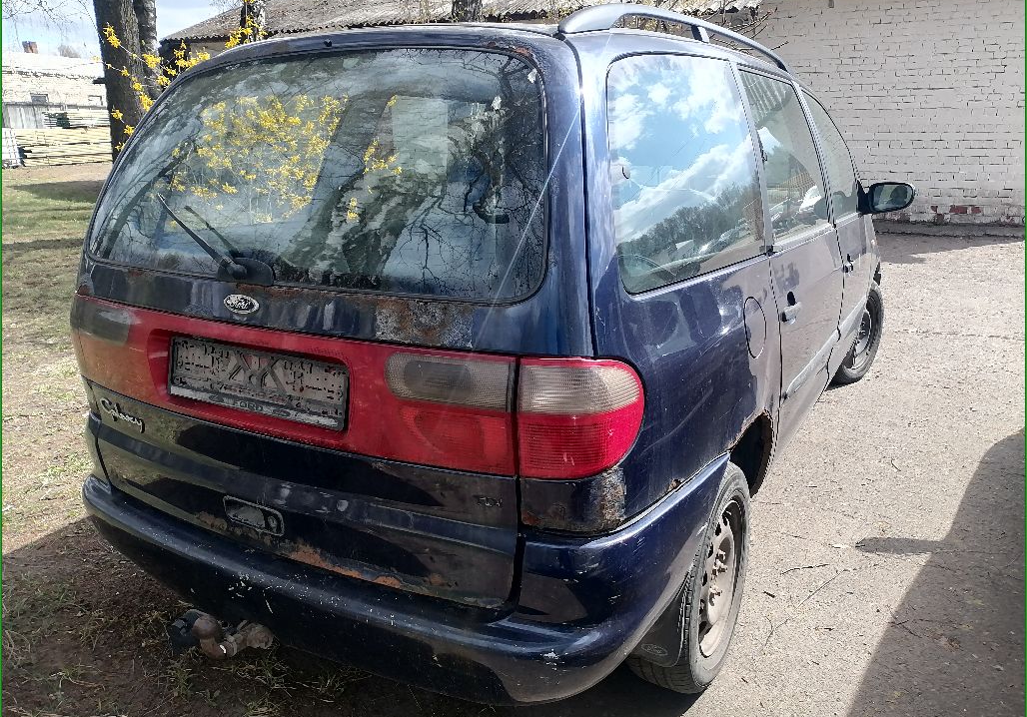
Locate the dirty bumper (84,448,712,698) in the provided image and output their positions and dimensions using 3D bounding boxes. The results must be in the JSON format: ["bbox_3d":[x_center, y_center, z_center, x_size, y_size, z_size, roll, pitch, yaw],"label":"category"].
[{"bbox_3d":[-0.438,0.382,1.964,1.760,0.390,0.670,8,19,28],"label":"dirty bumper"}]

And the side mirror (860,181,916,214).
[{"bbox_3d":[1.725,-0.746,3.552,0.210,0.155,0.130,8,19,28],"label":"side mirror"}]

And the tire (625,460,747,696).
[{"bbox_3d":[0.474,0.562,2.082,0.200,0.615,0.615,8,19,28],"label":"tire"}]

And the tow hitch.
[{"bbox_3d":[-0.666,0.598,1.738,0.190,0.170,0.220,8,19,28],"label":"tow hitch"}]

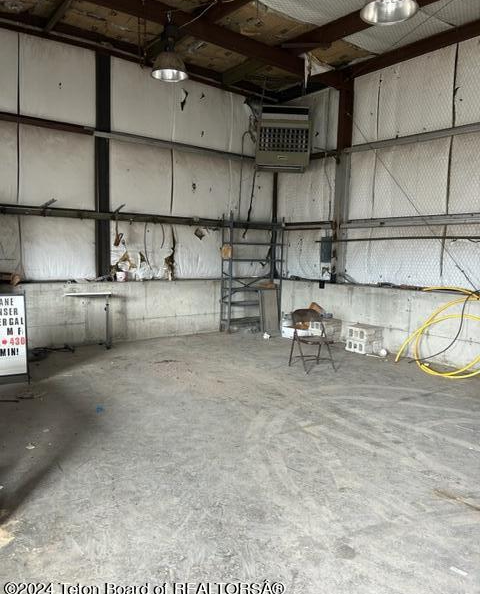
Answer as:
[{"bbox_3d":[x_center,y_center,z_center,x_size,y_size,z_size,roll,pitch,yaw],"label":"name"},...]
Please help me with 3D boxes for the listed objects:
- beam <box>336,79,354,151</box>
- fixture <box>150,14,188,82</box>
[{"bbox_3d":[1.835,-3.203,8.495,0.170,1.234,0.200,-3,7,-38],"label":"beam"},{"bbox_3d":[-1.038,-3.710,7.053,0.546,0.857,0.546,1,5,0],"label":"fixture"}]

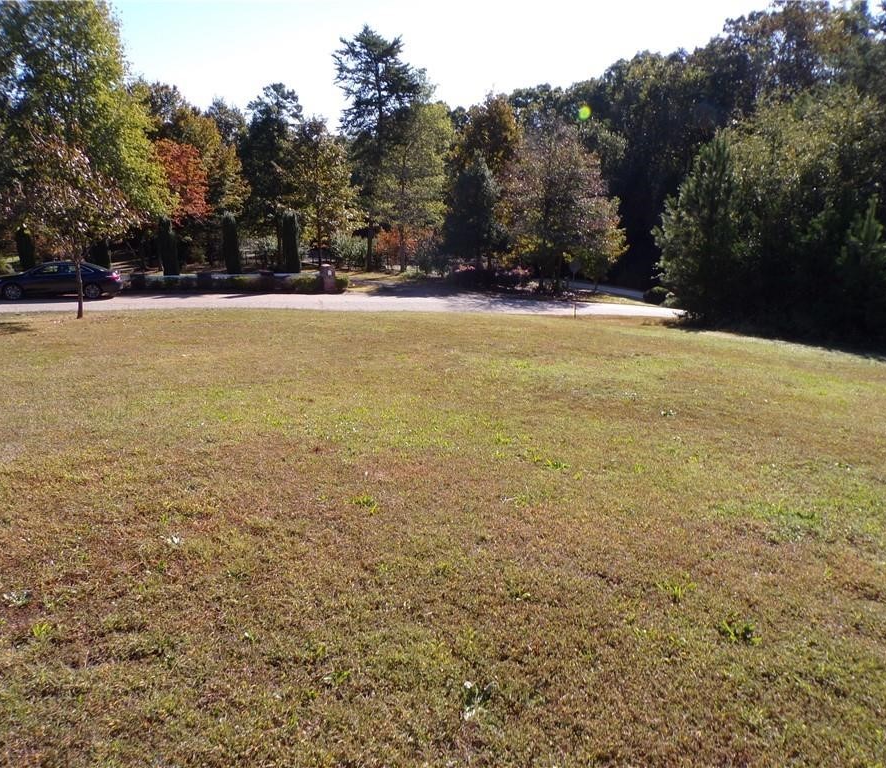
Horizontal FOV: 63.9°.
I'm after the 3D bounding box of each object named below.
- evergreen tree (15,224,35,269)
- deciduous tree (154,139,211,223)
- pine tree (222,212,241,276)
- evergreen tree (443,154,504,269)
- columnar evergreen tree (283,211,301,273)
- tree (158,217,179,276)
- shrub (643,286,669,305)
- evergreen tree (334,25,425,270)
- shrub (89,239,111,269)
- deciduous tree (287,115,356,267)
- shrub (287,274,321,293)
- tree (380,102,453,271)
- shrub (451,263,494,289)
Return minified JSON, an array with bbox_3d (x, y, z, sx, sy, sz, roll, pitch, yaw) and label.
[{"bbox_3d":[-18.498,-5.663,31.495,0.850,3.016,0.850,-3,11,-18],"label":"evergreen tree"},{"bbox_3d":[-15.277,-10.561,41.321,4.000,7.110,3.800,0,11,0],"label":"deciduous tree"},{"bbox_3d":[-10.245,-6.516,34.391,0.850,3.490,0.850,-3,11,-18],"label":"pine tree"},{"bbox_3d":[1.760,-9.577,40.959,3.500,7.038,3.300,0,10,0],"label":"evergreen tree"},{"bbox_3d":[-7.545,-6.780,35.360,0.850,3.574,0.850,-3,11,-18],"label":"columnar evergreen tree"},{"bbox_3d":[-12.252,-6.149,31.747,0.880,2.660,0.850,-3,11,-13],"label":"tree"},{"bbox_3d":[9.192,-3.781,30.425,1.150,0.790,1.050,0,11,0],"label":"shrub"},{"bbox_3d":[-4.207,-15.400,47.040,6.000,15.695,5.600,0,10,0],"label":"evergreen tree"},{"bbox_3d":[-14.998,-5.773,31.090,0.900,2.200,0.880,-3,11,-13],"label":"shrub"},{"bbox_3d":[-6.631,-10.345,38.749,3.800,7.870,3.700,0,11,0],"label":"deciduous tree"},{"bbox_3d":[-6.163,-4.504,31.824,1.500,0.800,1.100,-3,11,-13],"label":"shrub"},{"bbox_3d":[-1.625,-11.985,43.547,4.700,9.990,4.600,0,11,0],"label":"tree"},{"bbox_3d":[1.541,-5.629,37.086,2.400,1.208,1.900,0,10,0],"label":"shrub"}]

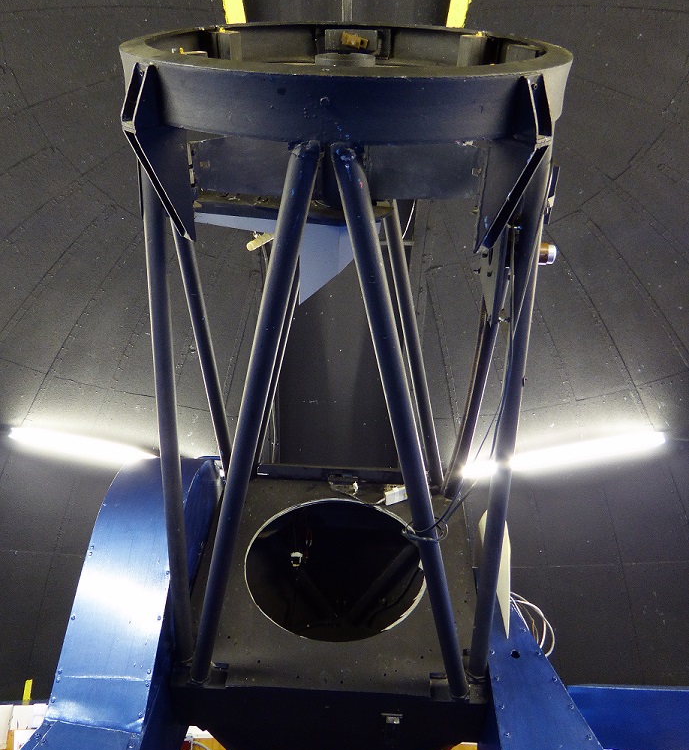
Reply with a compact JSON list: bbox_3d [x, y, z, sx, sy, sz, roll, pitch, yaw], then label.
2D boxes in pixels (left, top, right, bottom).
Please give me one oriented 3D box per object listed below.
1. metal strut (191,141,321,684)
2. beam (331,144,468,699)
[{"bbox_3d":[-0.244,0.256,1.521,0.049,0.049,1.549,13,-58,-4],"label":"metal strut"},{"bbox_3d":[0.168,0.271,1.498,0.049,0.049,1.563,-12,-59,4],"label":"beam"}]

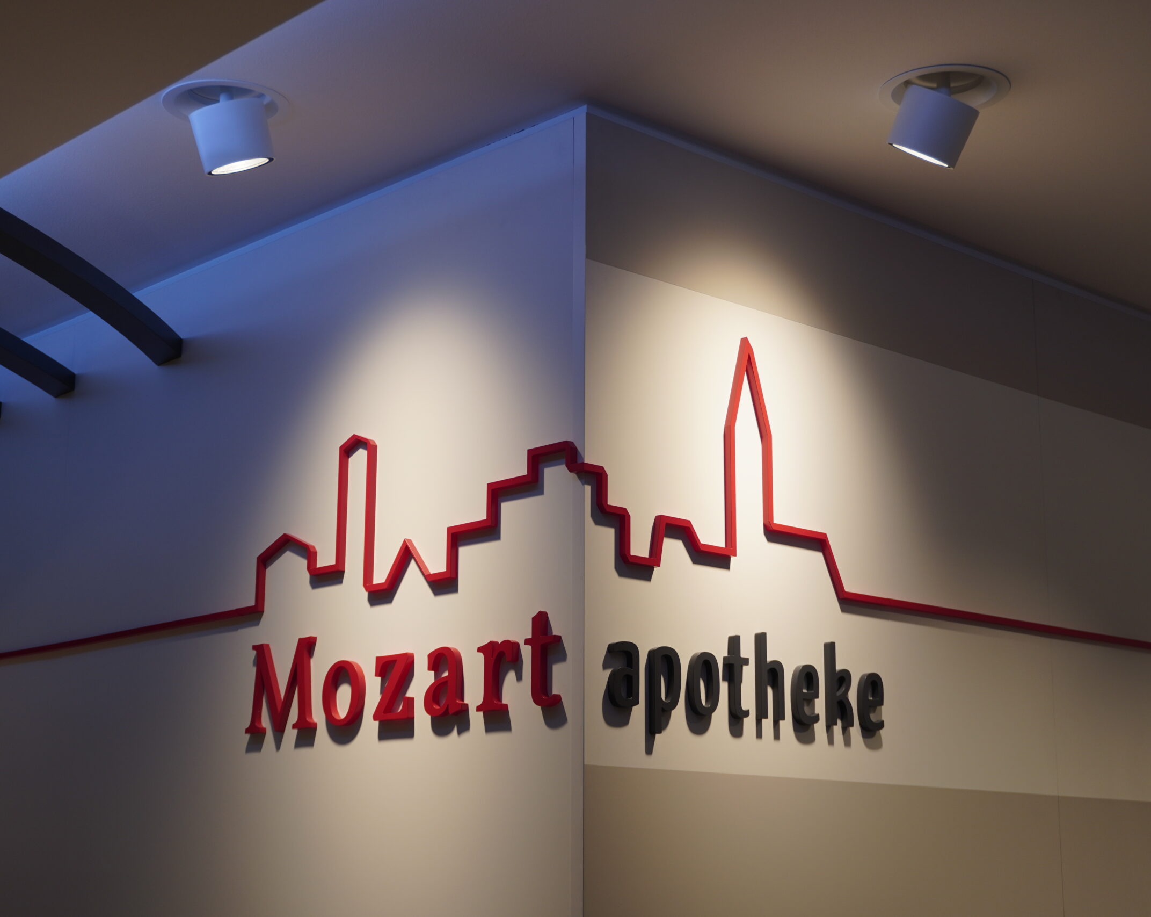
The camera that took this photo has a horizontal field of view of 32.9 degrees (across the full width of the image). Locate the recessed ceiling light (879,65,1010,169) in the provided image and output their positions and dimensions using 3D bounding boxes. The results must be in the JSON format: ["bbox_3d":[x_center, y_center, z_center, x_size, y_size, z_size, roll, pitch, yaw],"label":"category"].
[{"bbox_3d":[0.509,-0.460,2.683,0.181,0.117,0.181,12,-17,-41],"label":"recessed ceiling light"}]

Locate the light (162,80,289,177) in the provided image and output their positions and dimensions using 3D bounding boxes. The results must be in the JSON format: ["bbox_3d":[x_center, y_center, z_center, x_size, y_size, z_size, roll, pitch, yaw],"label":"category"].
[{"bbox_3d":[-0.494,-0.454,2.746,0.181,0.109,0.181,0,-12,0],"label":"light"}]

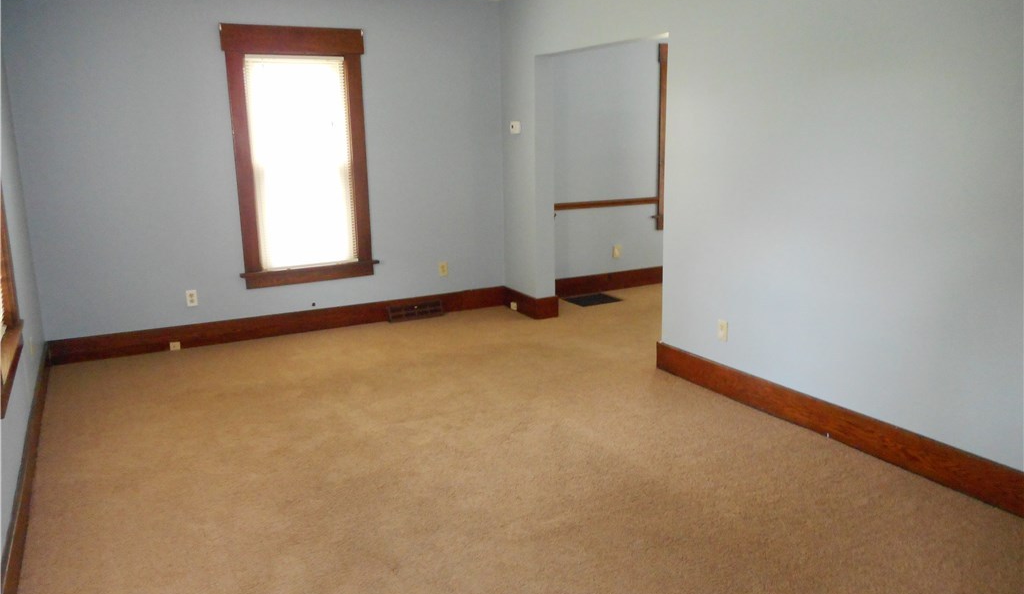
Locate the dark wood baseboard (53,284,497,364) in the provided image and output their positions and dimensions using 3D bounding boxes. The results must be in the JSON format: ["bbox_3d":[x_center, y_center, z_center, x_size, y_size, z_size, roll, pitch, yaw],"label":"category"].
[{"bbox_3d":[-1.592,0.186,5.727,3.430,0.170,0.030,-8,14,-29],"label":"dark wood baseboard"}]

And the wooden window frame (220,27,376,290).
[{"bbox_3d":[-1.537,-1.025,5.494,1.056,1.861,0.082,-8,14,-29],"label":"wooden window frame"}]

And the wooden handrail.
[{"bbox_3d":[0.789,-0.854,6.827,1.415,0.061,0.033,-8,14,-29],"label":"wooden handrail"}]

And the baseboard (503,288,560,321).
[{"bbox_3d":[0.139,0.033,6.299,0.203,0.176,0.626,-8,14,-29],"label":"baseboard"}]

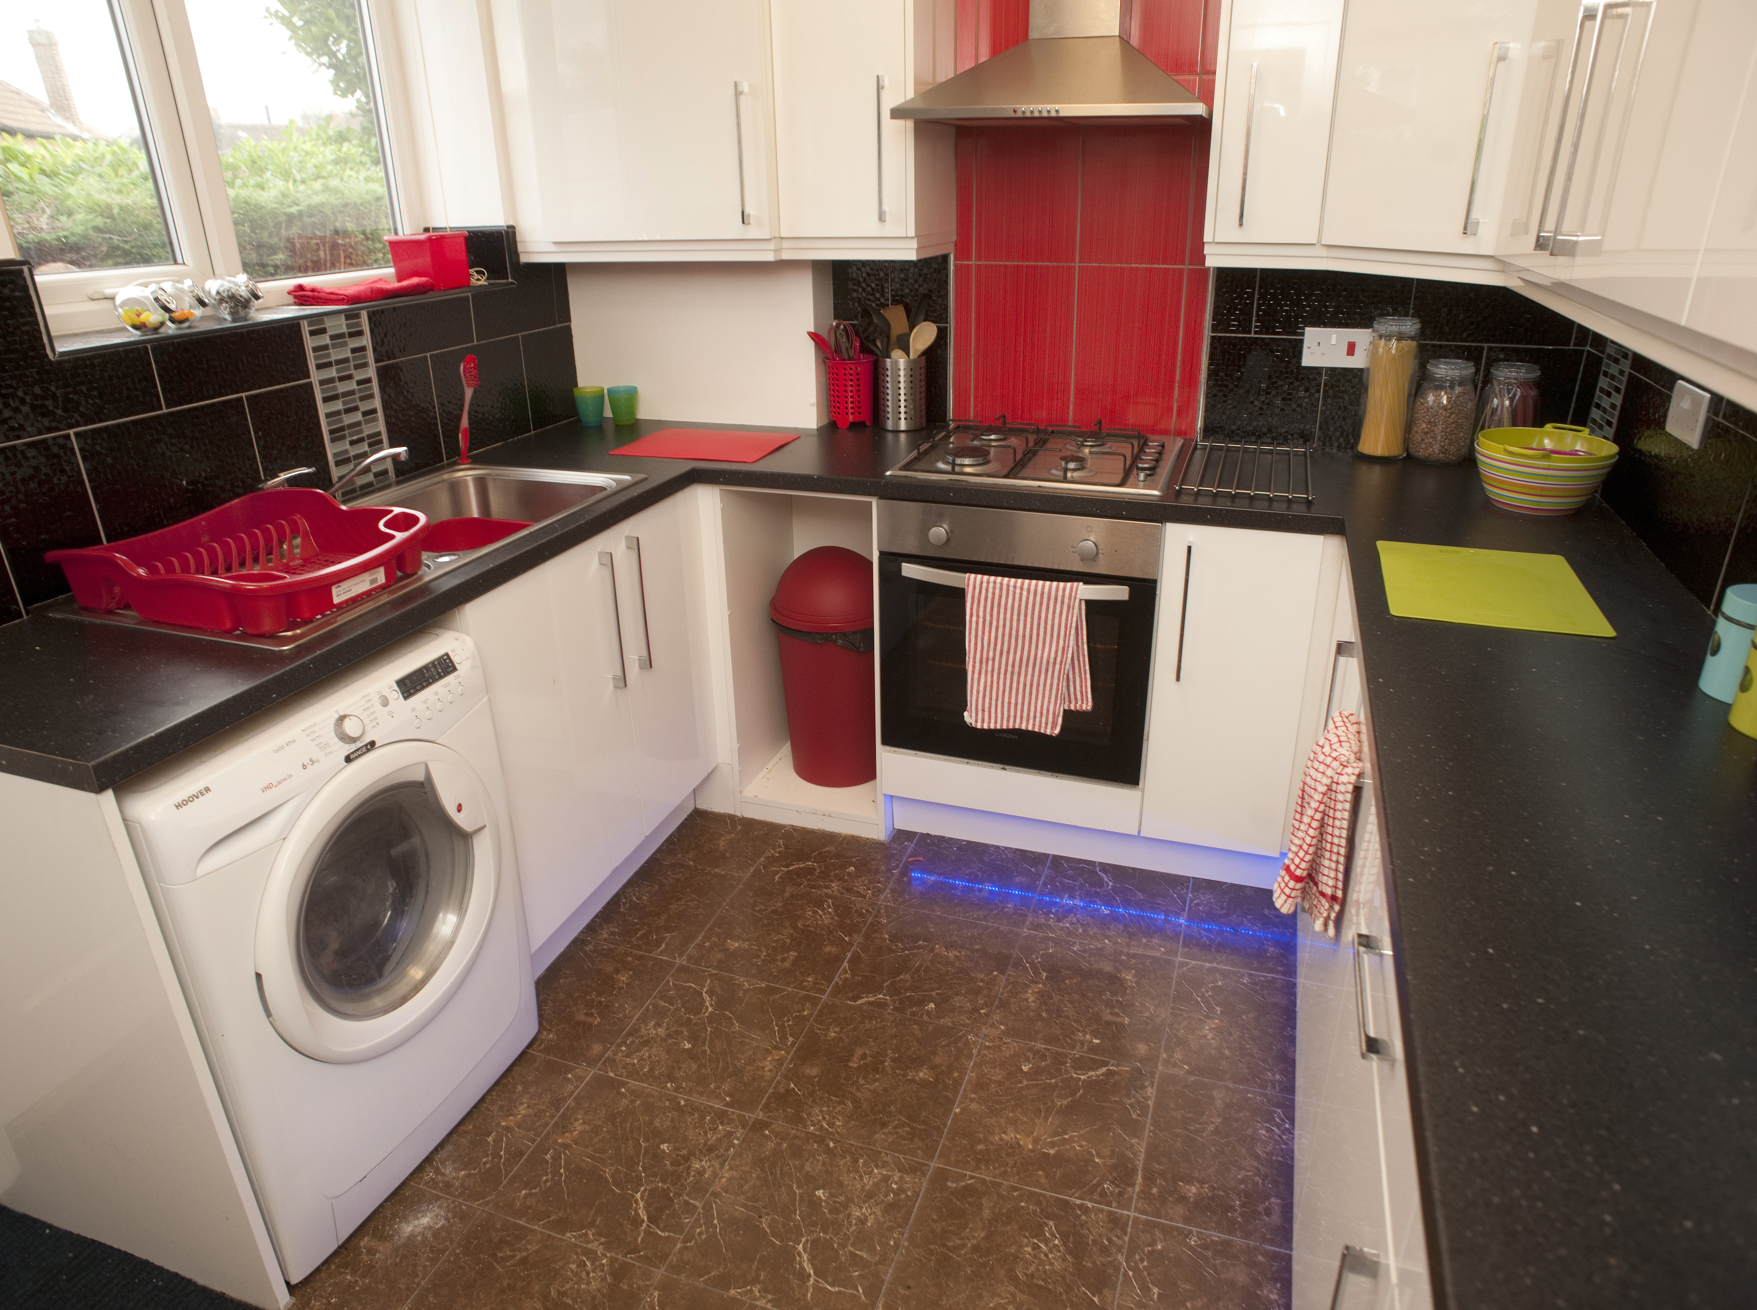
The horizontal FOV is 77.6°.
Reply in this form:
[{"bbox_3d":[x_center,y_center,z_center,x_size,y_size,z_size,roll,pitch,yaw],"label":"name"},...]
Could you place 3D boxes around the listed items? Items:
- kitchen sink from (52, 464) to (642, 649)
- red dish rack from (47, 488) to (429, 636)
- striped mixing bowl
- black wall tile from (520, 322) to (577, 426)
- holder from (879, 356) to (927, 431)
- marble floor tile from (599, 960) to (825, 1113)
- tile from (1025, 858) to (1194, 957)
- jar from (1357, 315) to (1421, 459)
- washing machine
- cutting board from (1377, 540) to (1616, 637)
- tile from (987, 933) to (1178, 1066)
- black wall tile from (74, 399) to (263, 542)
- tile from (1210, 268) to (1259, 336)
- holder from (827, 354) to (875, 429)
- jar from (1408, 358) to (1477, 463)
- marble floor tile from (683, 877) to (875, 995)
[{"bbox_3d":[-0.892,-0.155,2.064,0.475,0.165,1.000,7,25,18],"label":"kitchen sink"},{"bbox_3d":[-0.983,-0.163,1.770,0.420,0.105,0.430,7,24,18],"label":"red dish rack"},{"bbox_3d":[1.279,-0.339,2.102,0.240,0.102,0.240,7,25,18],"label":"striped mixing bowl"},{"bbox_3d":[-0.882,-0.746,2.941,0.010,0.250,0.210,7,24,18],"label":"black wall tile"},{"bbox_3d":[0.065,-0.680,2.850,0.123,0.178,0.123,-1,23,0],"label":"holder"},{"bbox_3d":[-0.317,0.735,2.110,0.330,0.010,0.330,7,25,18],"label":"marble floor tile"},{"bbox_3d":[0.529,0.563,2.473,0.330,0.010,0.325,7,25,18],"label":"tile"},{"bbox_3d":[1.160,-0.600,2.465,0.107,0.300,0.107,7,25,18],"label":"jar"},{"bbox_3d":[-1.009,0.414,1.762,0.580,0.850,0.595,8,25,19],"label":"washing machine"},{"bbox_3d":[0.932,-0.112,1.681,0.283,0.006,0.366,7,25,18],"label":"cutting board"},{"bbox_3d":[0.412,0.683,2.184,0.325,0.010,0.325,7,24,18],"label":"tile"},{"bbox_3d":[-1.230,-0.302,1.929,0.010,0.250,0.327,7,24,18],"label":"black wall tile"},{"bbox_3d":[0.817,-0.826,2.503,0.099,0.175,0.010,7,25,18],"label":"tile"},{"bbox_3d":[-0.071,-0.697,2.898,0.138,0.175,0.138,-1,23,0],"label":"holder"},{"bbox_3d":[1.238,-0.531,2.388,0.122,0.200,0.122,7,25,18],"label":"jar"},{"bbox_3d":[-0.209,0.609,2.386,0.325,0.010,0.325,7,24,18],"label":"marble floor tile"}]

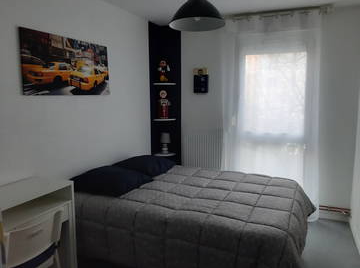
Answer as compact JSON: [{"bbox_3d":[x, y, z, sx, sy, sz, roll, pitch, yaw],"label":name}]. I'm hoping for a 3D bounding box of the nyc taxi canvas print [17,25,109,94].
[{"bbox_3d":[-0.943,-0.593,2.507,0.029,0.489,1.010,4,9,23],"label":"nyc taxi canvas print"}]

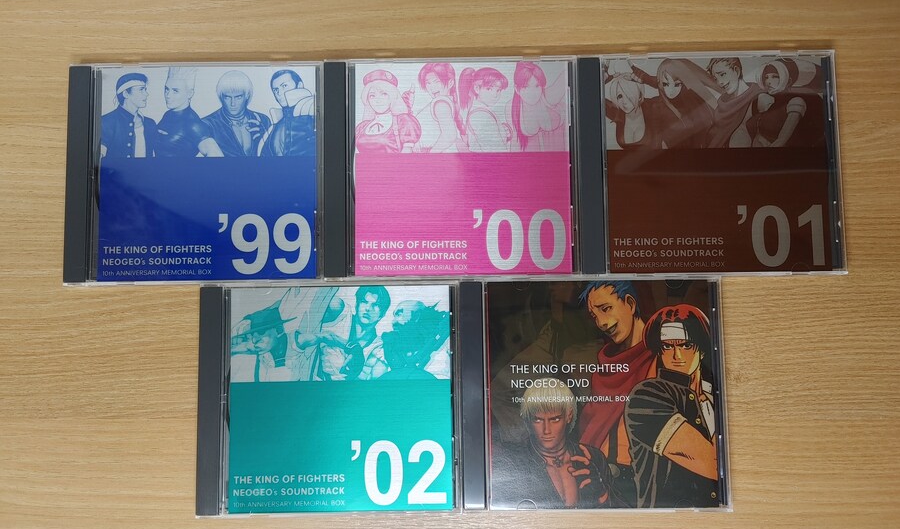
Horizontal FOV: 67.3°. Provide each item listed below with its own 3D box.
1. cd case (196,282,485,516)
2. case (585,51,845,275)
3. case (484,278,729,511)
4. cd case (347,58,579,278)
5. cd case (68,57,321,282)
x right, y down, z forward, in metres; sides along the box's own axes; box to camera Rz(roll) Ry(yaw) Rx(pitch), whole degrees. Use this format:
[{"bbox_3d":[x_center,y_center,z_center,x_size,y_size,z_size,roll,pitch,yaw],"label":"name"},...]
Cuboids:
[{"bbox_3d":[-0.065,0.073,0.371,0.142,0.010,0.125,-1,86,1],"label":"cd case"},{"bbox_3d":[0.143,-0.056,0.377,0.142,0.010,0.125,-1,86,1],"label":"case"},{"bbox_3d":[0.077,0.070,0.369,0.142,0.010,0.125,-1,86,1],"label":"case"},{"bbox_3d":[0.001,-0.053,0.379,0.142,0.010,0.125,-1,86,1],"label":"cd case"},{"bbox_3d":[-0.142,-0.051,0.381,0.142,0.010,0.125,-1,86,1],"label":"cd case"}]

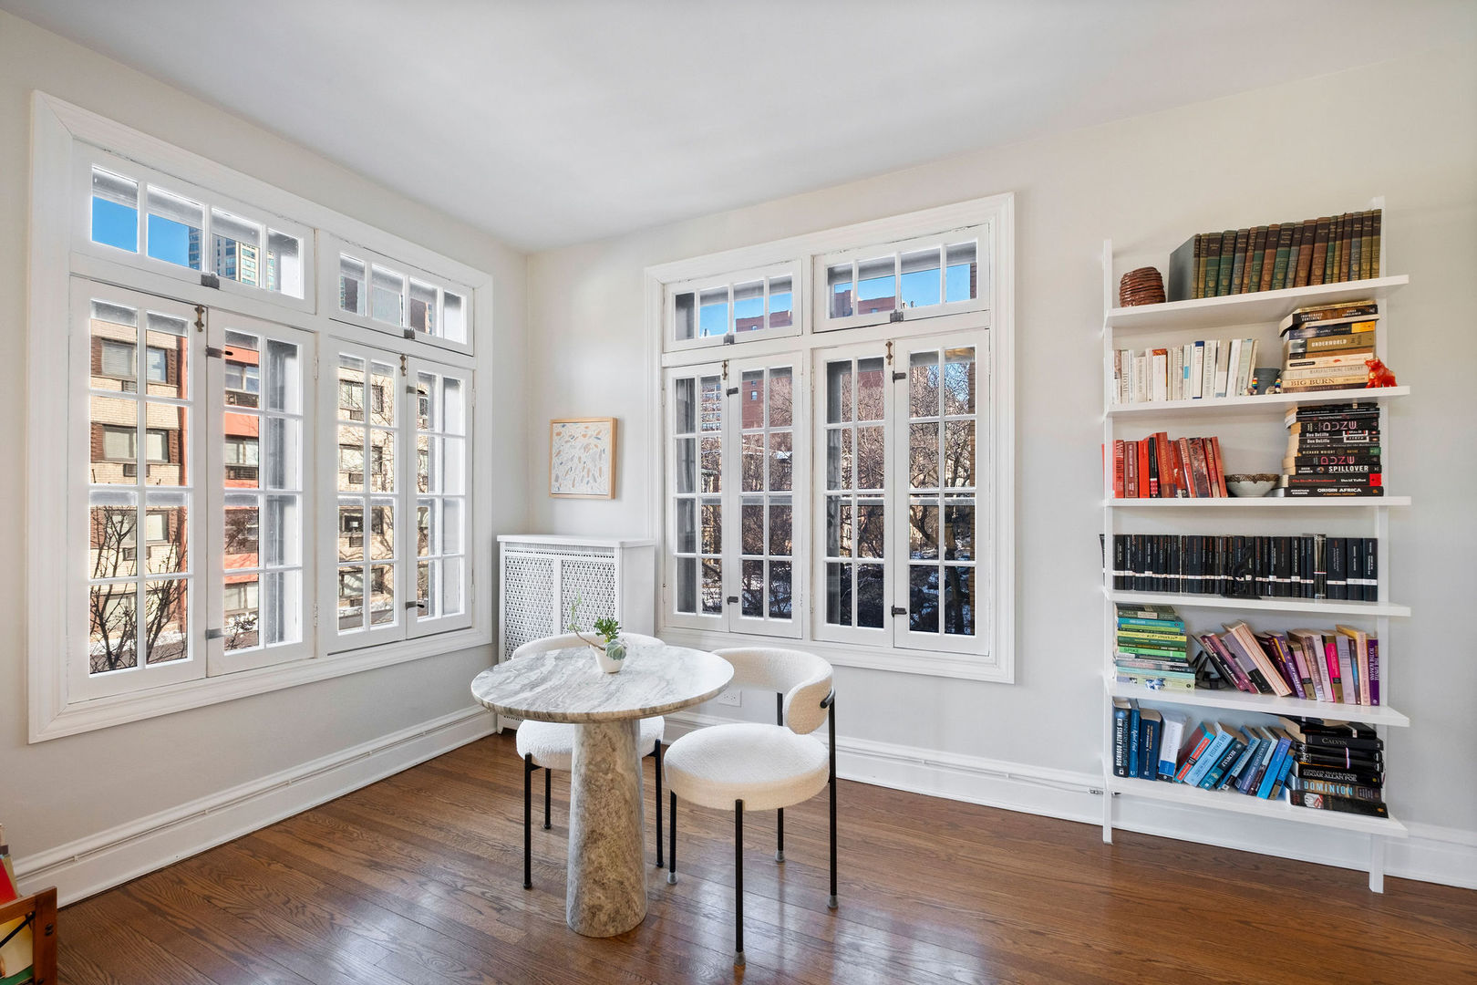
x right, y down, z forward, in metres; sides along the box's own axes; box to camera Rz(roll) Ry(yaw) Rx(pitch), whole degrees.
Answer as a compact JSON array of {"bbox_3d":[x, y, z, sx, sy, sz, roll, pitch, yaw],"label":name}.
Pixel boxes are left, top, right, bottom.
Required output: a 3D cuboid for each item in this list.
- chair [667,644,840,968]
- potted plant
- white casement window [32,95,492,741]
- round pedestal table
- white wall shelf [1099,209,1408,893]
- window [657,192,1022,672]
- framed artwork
[{"bbox_3d":[0.035,0.952,2.140,0.560,0.760,0.570,0,-1,-30],"label":"chair"},{"bbox_3d":[-0.456,0.457,2.109,0.185,0.235,0.140,0,-1,0],"label":"potted plant"},{"bbox_3d":[-1.839,-0.217,2.909,0.100,2.070,1.860,-1,-1,26],"label":"white casement window"},{"bbox_3d":[-0.415,0.954,2.086,0.820,0.758,0.820,0,-1,-4],"label":"round pedestal table"},{"bbox_3d":[1.743,0.176,2.315,0.810,2.310,0.405,-1,-1,26],"label":"white wall shelf"},{"bbox_3d":[0.354,-0.219,3.248,1.870,2.070,0.100,-1,-1,26],"label":"window"},{"bbox_3d":[-0.907,-0.197,3.825,0.458,0.465,0.040,-1,-1,26],"label":"framed artwork"}]

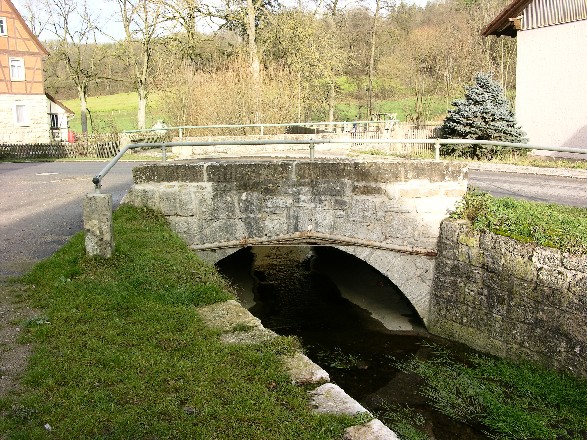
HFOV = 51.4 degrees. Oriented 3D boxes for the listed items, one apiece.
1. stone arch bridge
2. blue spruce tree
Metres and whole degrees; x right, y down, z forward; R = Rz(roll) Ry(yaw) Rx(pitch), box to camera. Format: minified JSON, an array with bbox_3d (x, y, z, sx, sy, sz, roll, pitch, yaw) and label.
[{"bbox_3d":[-0.083,-0.140,12.729,5.400,2.650,6.300,-2,10,-3],"label":"stone arch bridge"},{"bbox_3d":[6.008,-3.289,19.300,2.650,2.720,2.650,-1,10,0],"label":"blue spruce tree"}]

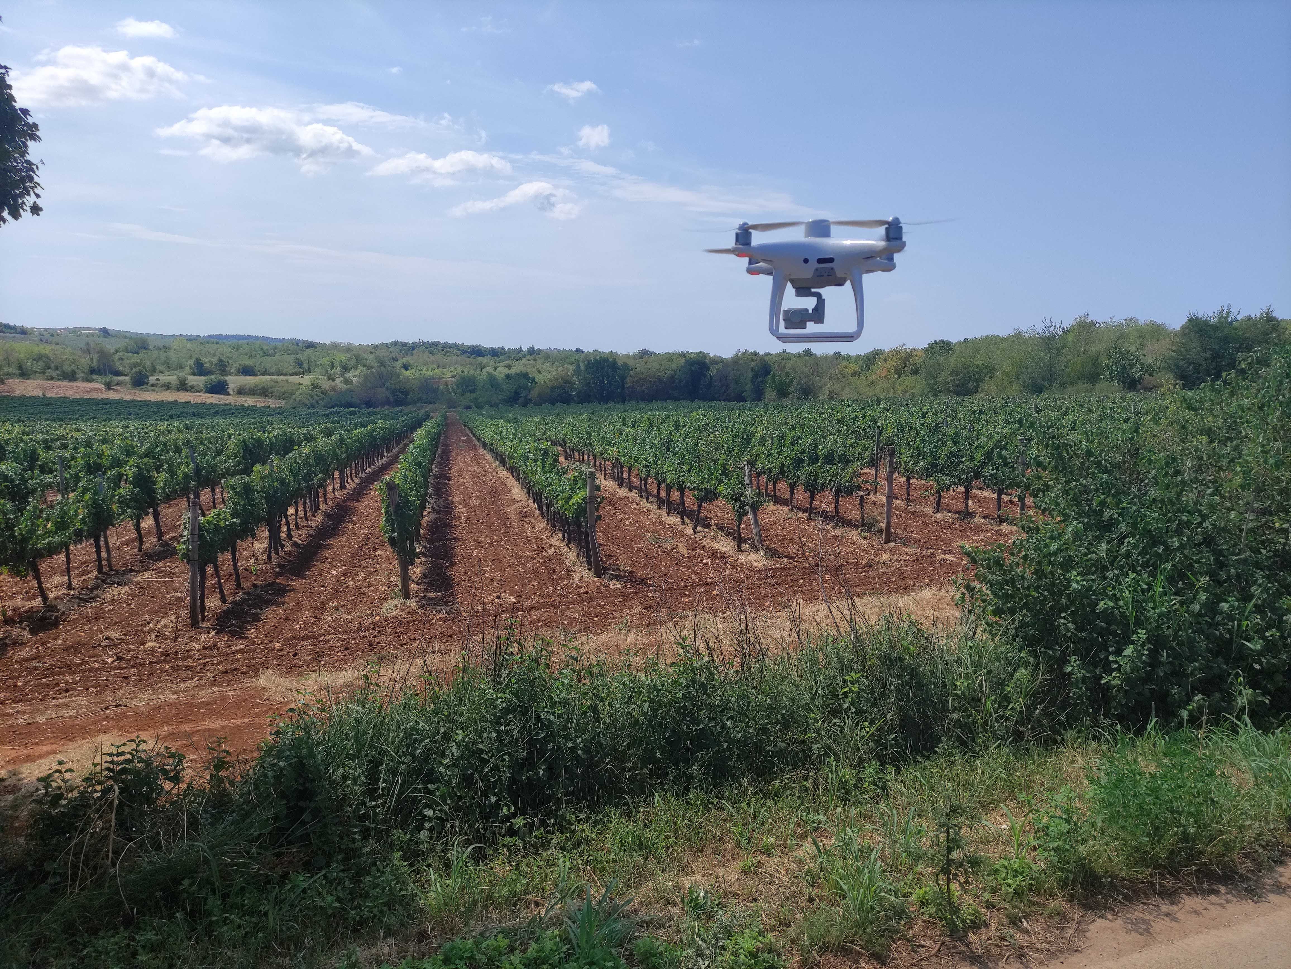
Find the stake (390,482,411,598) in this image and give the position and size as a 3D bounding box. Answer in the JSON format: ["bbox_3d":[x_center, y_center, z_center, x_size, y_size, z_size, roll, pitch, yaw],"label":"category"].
[{"bbox_3d":[-3.389,0.769,12.834,0.118,1.663,0.118,-6,7,-14],"label":"stake"}]

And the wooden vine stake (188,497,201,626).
[{"bbox_3d":[-5.711,0.996,11.835,0.105,1.641,0.105,0,5,-26],"label":"wooden vine stake"}]

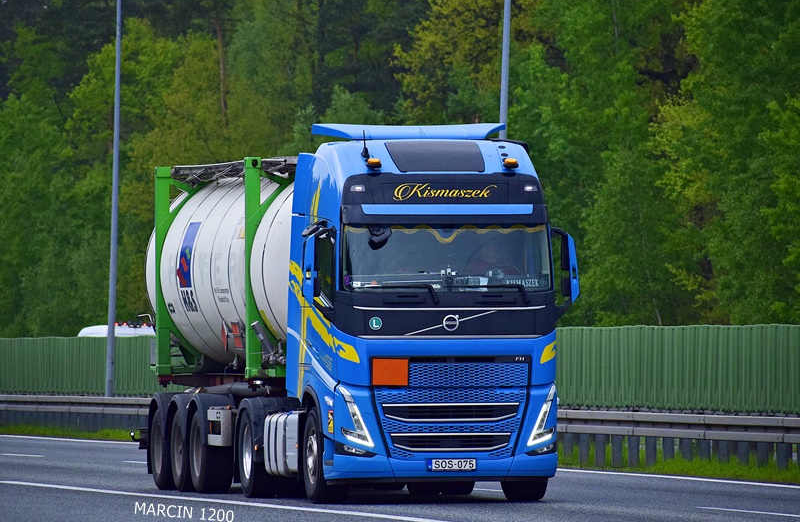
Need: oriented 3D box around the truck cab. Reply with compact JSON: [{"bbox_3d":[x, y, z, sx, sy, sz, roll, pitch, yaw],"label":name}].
[{"bbox_3d":[0.275,0.557,78.250,2.800,4.020,2.600,0,-1,-12],"label":"truck cab"}]

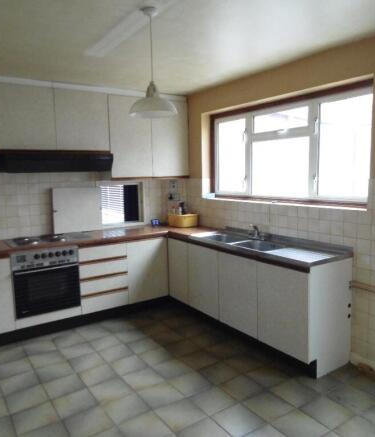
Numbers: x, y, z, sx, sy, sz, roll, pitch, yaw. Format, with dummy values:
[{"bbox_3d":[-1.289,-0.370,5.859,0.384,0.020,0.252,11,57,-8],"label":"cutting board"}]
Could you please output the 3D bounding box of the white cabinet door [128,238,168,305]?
[{"bbox_3d":[-0.421,0.568,4.045,0.504,0.660,0.020,-6,8,-33],"label":"white cabinet door"}]

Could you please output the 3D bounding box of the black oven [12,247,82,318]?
[{"bbox_3d":[-1.438,0.562,3.667,0.600,0.610,0.550,-6,9,-33],"label":"black oven"}]

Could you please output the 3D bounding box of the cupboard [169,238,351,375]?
[{"bbox_3d":[0.528,0.658,3.523,0.505,0.830,1.914,-6,9,-33],"label":"cupboard"}]

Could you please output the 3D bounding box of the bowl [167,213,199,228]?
[{"bbox_3d":[-0.052,0.021,4.524,0.295,0.148,0.300,-6,9,-33],"label":"bowl"}]

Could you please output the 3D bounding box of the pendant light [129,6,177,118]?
[{"bbox_3d":[-0.199,-0.868,2.083,0.280,0.595,0.280,-1,7,0],"label":"pendant light"}]

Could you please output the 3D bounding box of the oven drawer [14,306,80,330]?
[{"bbox_3d":[-1.424,0.912,3.703,0.598,0.095,0.500,-6,9,-33],"label":"oven drawer"}]

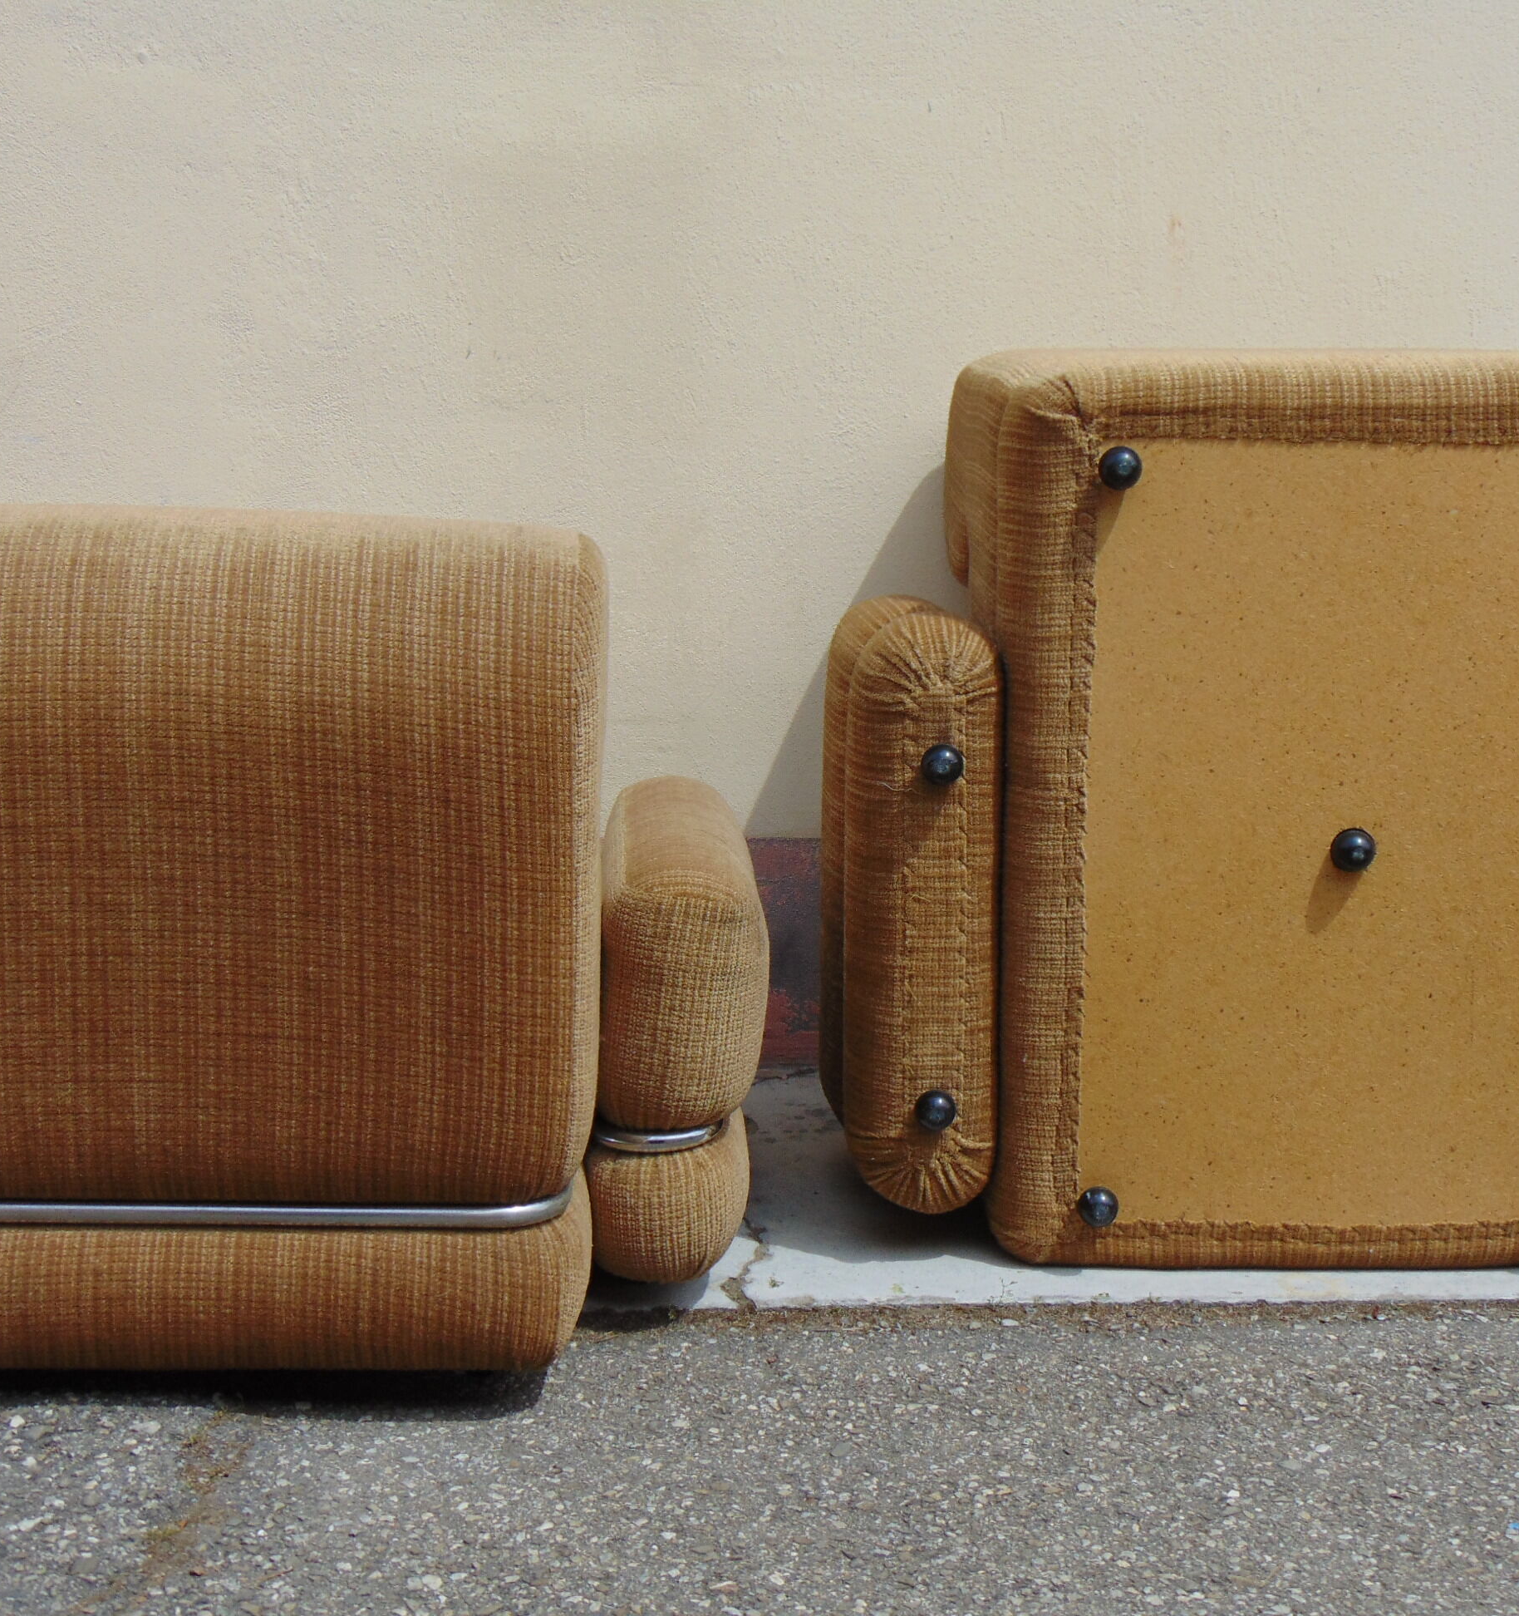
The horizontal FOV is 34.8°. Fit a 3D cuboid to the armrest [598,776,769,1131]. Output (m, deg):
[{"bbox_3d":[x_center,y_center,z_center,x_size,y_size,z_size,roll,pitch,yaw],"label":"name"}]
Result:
[{"bbox_3d":[-0.079,0.127,2.480,0.155,0.250,0.610,0,8,-2],"label":"armrest"}]

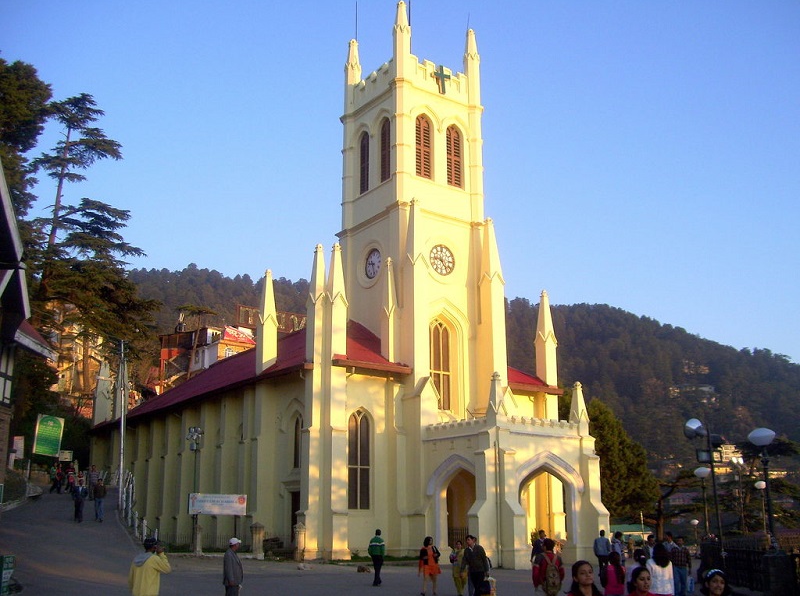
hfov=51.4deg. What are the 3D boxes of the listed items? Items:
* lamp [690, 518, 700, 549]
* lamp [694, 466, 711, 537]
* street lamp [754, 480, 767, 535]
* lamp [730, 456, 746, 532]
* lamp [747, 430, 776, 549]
[{"bbox_3d":[21.267,17.229,60.002,0.580,2.600,0.580,11,-19,-35],"label":"lamp"},{"bbox_3d":[10.772,7.359,29.500,0.590,2.750,0.590,11,-19,-35],"label":"lamp"},{"bbox_3d":[16.535,9.715,38.000,0.580,2.800,0.580,11,-19,-35],"label":"street lamp"},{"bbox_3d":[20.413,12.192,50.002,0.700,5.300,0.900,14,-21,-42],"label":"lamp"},{"bbox_3d":[7.813,4.103,17.799,0.600,2.650,0.600,11,-19,-35],"label":"lamp"}]

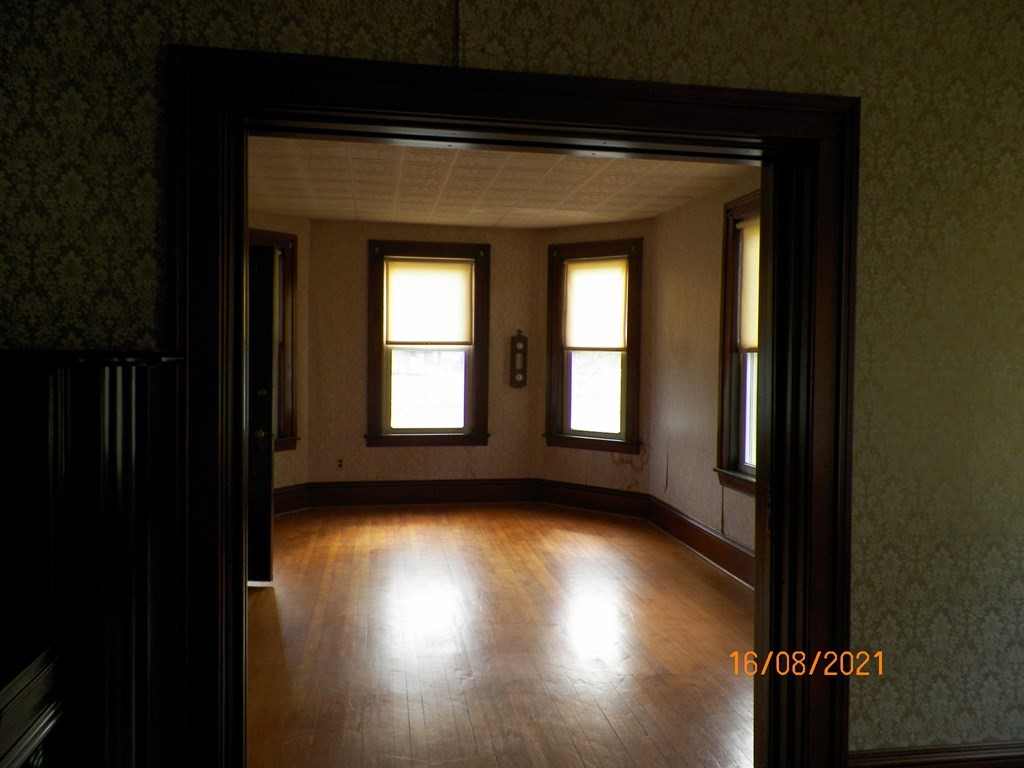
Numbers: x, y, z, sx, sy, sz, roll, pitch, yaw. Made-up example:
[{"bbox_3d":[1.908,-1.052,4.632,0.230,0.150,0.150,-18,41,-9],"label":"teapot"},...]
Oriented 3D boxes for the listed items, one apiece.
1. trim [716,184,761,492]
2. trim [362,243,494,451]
[{"bbox_3d":[1.457,-0.222,4.411,0.110,1.830,1.030,0,3,-9],"label":"trim"},{"bbox_3d":[-0.752,-0.350,6.690,1.114,1.835,0.110,0,3,-9],"label":"trim"}]

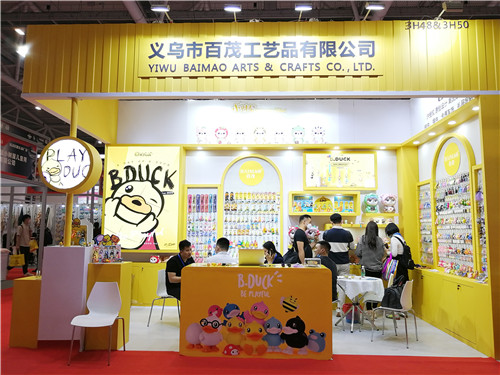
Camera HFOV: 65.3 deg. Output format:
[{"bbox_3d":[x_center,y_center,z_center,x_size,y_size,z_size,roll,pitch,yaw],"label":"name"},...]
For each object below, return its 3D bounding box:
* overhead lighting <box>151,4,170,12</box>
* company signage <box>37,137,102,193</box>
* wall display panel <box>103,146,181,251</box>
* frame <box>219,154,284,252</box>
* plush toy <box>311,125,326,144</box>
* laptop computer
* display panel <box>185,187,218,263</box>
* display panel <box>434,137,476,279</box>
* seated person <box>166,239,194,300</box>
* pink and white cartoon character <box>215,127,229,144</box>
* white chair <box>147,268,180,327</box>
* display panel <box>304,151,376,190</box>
[{"bbox_3d":[-1.061,-2.132,4.661,0.210,0.070,0.130,0,-6,2],"label":"overhead lighting"},{"bbox_3d":[-2.274,-0.268,4.960,0.680,0.690,0.290,0,-6,4],"label":"company signage"},{"bbox_3d":[-2.118,0.218,7.759,1.530,2.080,0.120,0,-6,2],"label":"wall display panel"},{"bbox_3d":[0.039,0.404,7.635,1.200,2.130,0.100,0,-6,2],"label":"frame"},{"bbox_3d":[1.379,-1.053,7.853,0.300,0.400,0.200,0,-6,2],"label":"plush toy"},{"bbox_3d":[0.023,0.865,4.836,0.310,0.210,0.280,0,-6,2],"label":"laptop computer"},{"bbox_3d":[-0.980,0.716,7.837,0.700,1.540,0.100,0,-6,2],"label":"display panel"},{"bbox_3d":[3.168,0.242,6.132,0.100,2.130,1.220,0,-6,2],"label":"display panel"},{"bbox_3d":[-0.892,1.479,6.084,0.820,1.290,0.520,-2,-7,17],"label":"seated person"},{"bbox_3d":[-0.579,-1.046,7.921,0.270,0.380,0.200,0,-6,2],"label":"pink and white cartoon character"},{"bbox_3d":[-1.218,1.695,6.013,0.530,0.800,0.480,-1,-6,9],"label":"white chair"},{"bbox_3d":[1.777,-0.319,7.651,1.440,0.760,0.110,0,-6,2],"label":"display panel"}]

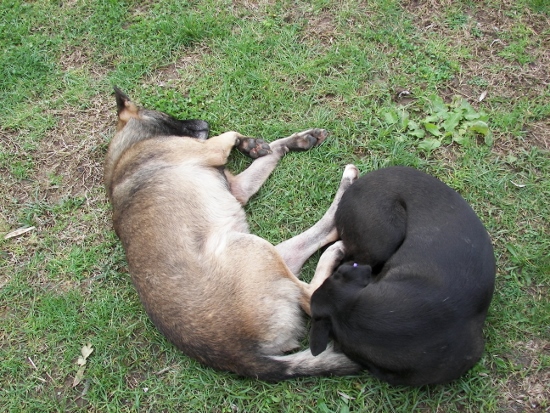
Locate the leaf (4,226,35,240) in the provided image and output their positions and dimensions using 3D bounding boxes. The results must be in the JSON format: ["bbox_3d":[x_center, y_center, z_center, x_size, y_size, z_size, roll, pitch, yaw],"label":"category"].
[{"bbox_3d":[-0.616,0.064,1.881,0.073,0.012,0.014,-18,57,-12],"label":"leaf"}]

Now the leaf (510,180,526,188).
[{"bbox_3d":[0.611,-0.055,1.964,0.038,0.008,0.014,20,57,14],"label":"leaf"}]

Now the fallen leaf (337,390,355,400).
[{"bbox_3d":[0.149,0.399,1.640,0.041,0.008,0.014,21,58,14],"label":"fallen leaf"}]

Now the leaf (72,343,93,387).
[{"bbox_3d":[-0.418,0.342,1.680,0.024,0.012,0.103,13,56,9],"label":"leaf"}]

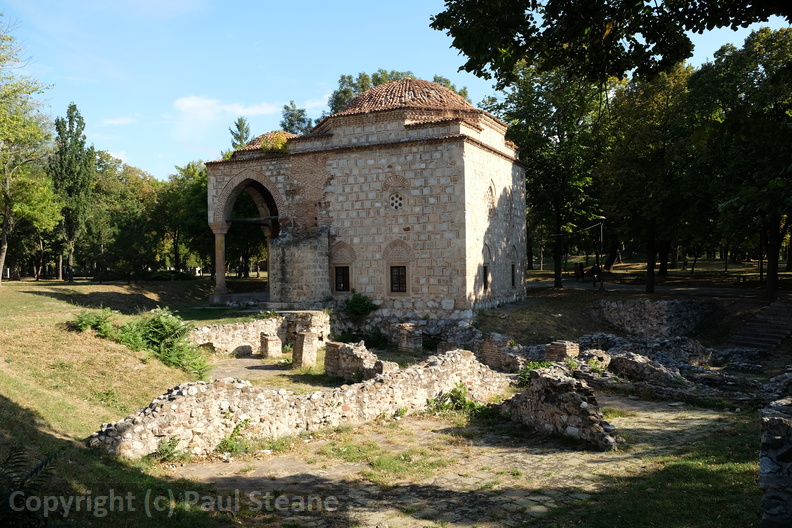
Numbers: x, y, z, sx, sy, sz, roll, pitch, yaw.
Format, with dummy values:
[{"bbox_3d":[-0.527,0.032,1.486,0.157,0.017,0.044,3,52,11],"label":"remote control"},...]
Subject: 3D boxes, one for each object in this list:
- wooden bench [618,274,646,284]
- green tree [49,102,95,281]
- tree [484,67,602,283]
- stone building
[{"bbox_3d":[19.600,1.330,56.500,2.100,0.780,0.620,0,0,20],"label":"wooden bench"},{"bbox_3d":[-31.000,-6.950,65.500,4.400,17.100,4.400,0,0,0],"label":"green tree"},{"bbox_3d":[11.100,-6.650,51.000,9.000,16.600,9.000,0,0,0],"label":"tree"},{"bbox_3d":[-1.300,-3.450,34.100,13.500,11.100,9.200,0,0,27],"label":"stone building"}]

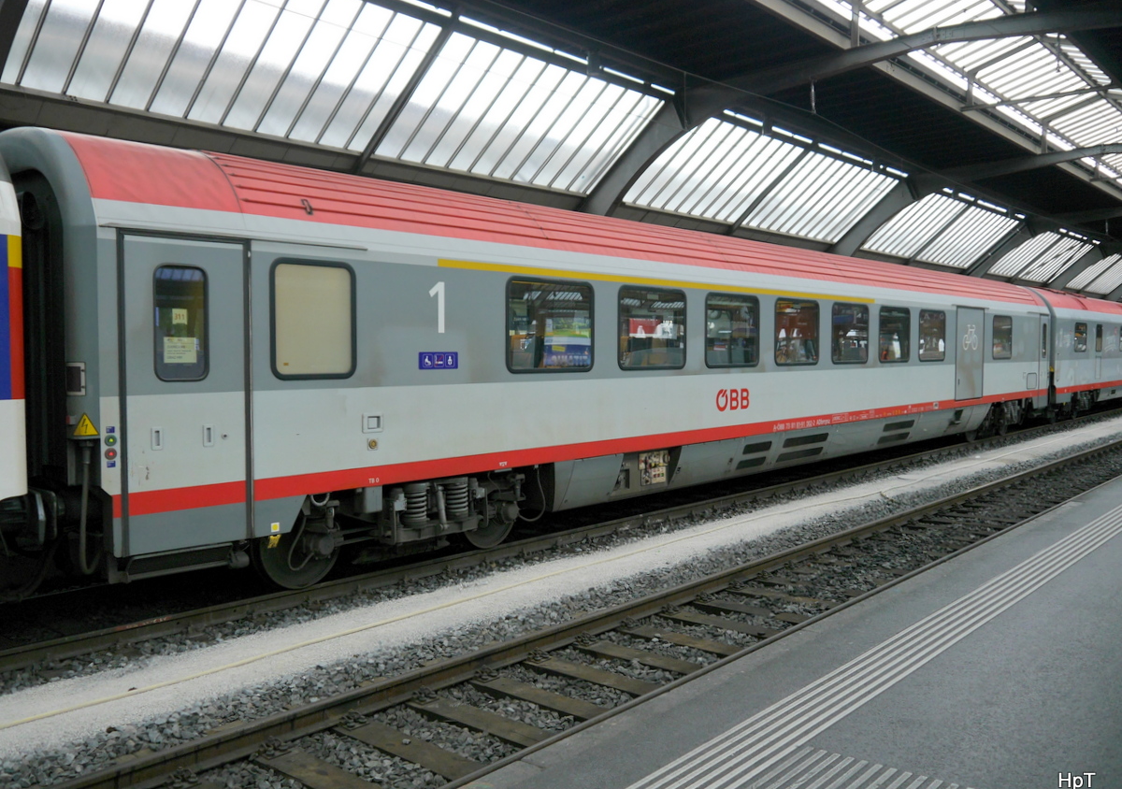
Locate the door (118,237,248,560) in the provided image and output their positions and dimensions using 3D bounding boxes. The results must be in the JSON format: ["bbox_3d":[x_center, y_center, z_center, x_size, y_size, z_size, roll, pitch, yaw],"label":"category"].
[{"bbox_3d":[-3.004,-0.017,7.799,0.080,2.490,1.073,3,4,45],"label":"door"}]

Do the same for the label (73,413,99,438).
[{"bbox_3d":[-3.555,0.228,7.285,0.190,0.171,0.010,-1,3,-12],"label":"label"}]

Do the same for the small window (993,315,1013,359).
[{"bbox_3d":[10.657,-1.364,23.474,0.060,1.050,1.467,2,4,41],"label":"small window"}]

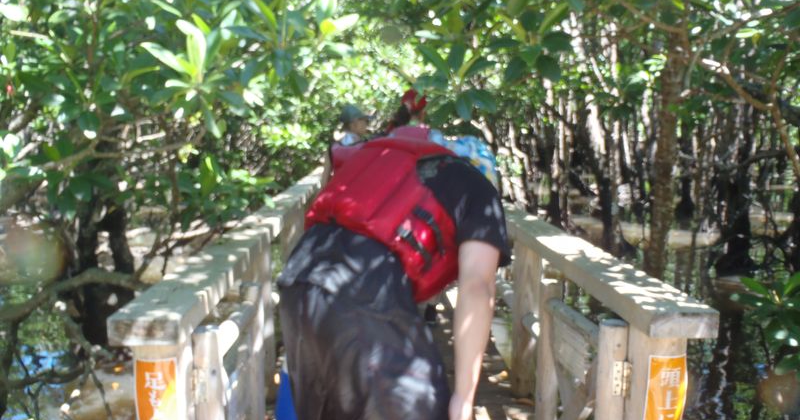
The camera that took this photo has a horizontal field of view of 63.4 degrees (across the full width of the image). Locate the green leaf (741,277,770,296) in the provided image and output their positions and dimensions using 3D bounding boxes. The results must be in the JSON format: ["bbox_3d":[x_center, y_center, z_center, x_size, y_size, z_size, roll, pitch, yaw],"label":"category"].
[{"bbox_3d":[1.154,0.248,2.100,0.114,0.042,0.035,30,6,28],"label":"green leaf"}]

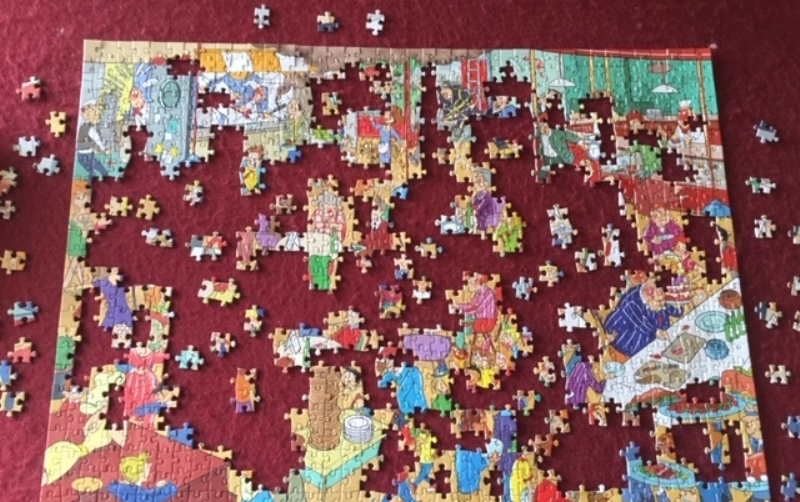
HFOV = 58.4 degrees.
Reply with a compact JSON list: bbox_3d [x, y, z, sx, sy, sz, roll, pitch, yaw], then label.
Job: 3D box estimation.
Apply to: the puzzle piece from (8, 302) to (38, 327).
[{"bbox_3d":[-0.363,0.060,0.691,0.029,0.002,0.023,-7,77,-4],"label":"puzzle piece"}]

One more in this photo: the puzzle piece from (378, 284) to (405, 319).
[{"bbox_3d":[-0.010,0.050,0.714,0.030,0.002,0.033,1,76,-3],"label":"puzzle piece"}]

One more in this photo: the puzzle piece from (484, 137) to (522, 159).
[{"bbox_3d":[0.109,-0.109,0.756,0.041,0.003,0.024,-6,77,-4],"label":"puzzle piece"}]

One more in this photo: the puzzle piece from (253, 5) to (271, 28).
[{"bbox_3d":[-0.150,-0.255,0.781,0.017,0.002,0.031,2,77,-2],"label":"puzzle piece"}]

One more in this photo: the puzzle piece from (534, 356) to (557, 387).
[{"bbox_3d":[0.141,0.118,0.702,0.022,0.002,0.030,1,76,-3],"label":"puzzle piece"}]

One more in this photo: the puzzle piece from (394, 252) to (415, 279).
[{"bbox_3d":[0.004,0.015,0.720,0.020,0.002,0.025,0,76,-3],"label":"puzzle piece"}]

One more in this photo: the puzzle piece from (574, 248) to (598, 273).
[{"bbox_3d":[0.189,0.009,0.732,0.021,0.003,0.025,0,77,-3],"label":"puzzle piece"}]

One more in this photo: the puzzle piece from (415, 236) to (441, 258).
[{"bbox_3d":[0.029,-0.003,0.730,0.028,0.002,0.022,3,77,-2],"label":"puzzle piece"}]

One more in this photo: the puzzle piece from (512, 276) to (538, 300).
[{"bbox_3d":[0.126,0.038,0.724,0.025,0.002,0.023,12,76,0],"label":"puzzle piece"}]

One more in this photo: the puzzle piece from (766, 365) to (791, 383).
[{"bbox_3d":[0.375,0.123,0.713,0.026,0.002,0.018,1,76,-3],"label":"puzzle piece"}]

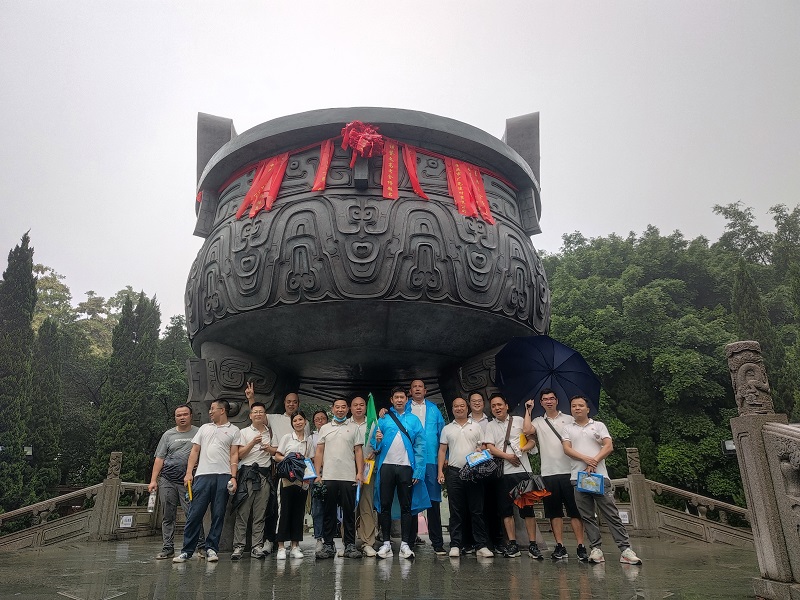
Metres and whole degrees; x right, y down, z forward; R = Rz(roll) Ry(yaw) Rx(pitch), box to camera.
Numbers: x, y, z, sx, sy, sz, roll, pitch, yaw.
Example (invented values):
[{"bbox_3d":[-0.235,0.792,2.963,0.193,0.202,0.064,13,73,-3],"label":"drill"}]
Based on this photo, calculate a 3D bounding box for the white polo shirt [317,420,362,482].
[{"bbox_3d":[-0.664,1.666,6.142,0.520,0.675,0.280,2,-19,-5],"label":"white polo shirt"}]

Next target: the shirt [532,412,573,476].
[{"bbox_3d":[1.737,1.607,6.215,0.510,0.707,0.280,-5,-20,15],"label":"shirt"}]

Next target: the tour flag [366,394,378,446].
[{"bbox_3d":[-0.299,1.315,6.104,0.140,0.600,0.080,0,-19,0],"label":"tour flag"}]

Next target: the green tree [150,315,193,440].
[{"bbox_3d":[-6.690,3.306,16.312,2.100,5.971,2.100,0,-19,0],"label":"green tree"}]

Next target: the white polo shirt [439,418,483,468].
[{"bbox_3d":[0.711,1.627,6.261,0.520,0.570,0.280,-3,-19,8],"label":"white polo shirt"}]

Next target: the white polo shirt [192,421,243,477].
[{"bbox_3d":[-1.997,1.616,6.054,0.510,0.592,0.270,7,-20,-21],"label":"white polo shirt"}]

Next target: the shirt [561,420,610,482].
[{"bbox_3d":[1.974,1.576,5.888,0.490,0.647,0.270,-9,-21,24],"label":"shirt"}]

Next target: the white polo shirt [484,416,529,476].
[{"bbox_3d":[1.211,1.603,6.164,0.520,0.652,0.280,-6,-20,17],"label":"white polo shirt"}]

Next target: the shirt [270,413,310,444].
[{"bbox_3d":[-1.329,1.692,6.609,0.540,0.695,0.280,4,-19,-11],"label":"shirt"}]

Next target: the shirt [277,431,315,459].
[{"bbox_3d":[-1.153,1.733,6.119,0.460,0.553,0.270,5,-20,-14],"label":"shirt"}]

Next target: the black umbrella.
[{"bbox_3d":[1.700,1.040,6.420,1.330,0.660,1.330,25,-49,8],"label":"black umbrella"}]

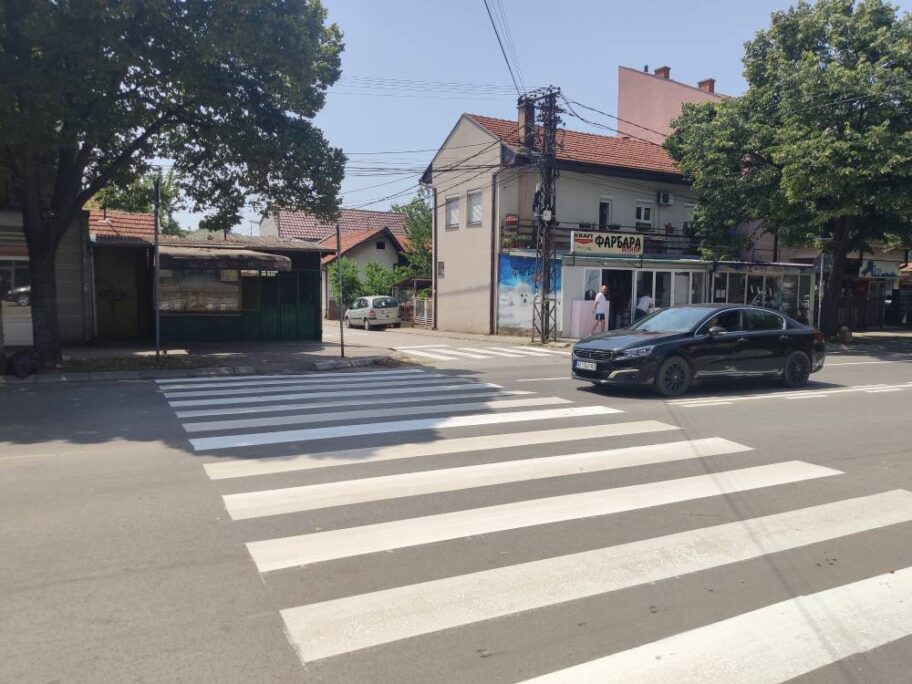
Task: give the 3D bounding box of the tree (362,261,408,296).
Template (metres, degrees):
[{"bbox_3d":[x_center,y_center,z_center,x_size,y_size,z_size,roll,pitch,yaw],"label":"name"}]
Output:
[{"bbox_3d":[-3.957,-2.876,39.403,2.700,3.400,2.500,-2,5,-27],"label":"tree"}]

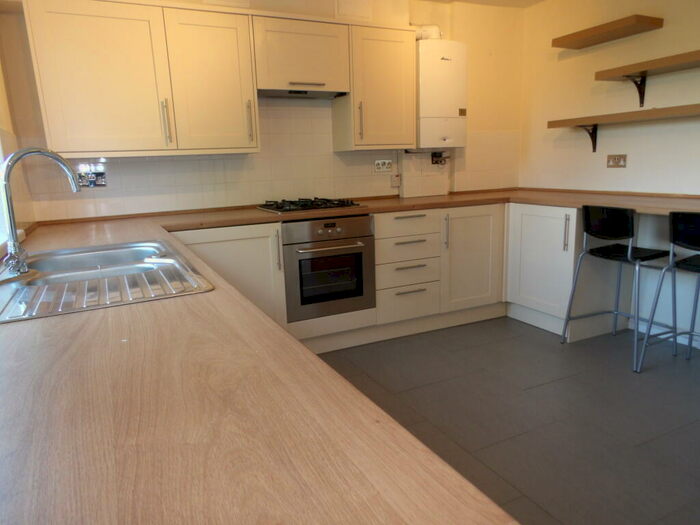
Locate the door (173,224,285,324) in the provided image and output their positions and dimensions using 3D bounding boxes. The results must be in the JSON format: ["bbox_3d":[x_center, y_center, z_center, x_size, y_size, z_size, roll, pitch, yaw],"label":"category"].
[{"bbox_3d":[-0.647,0.165,2.694,0.597,0.728,0.025,-8,13,-25],"label":"door"}]

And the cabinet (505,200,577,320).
[{"bbox_3d":[1.510,-0.052,3.364,0.570,0.720,0.562,-7,13,-24],"label":"cabinet"}]

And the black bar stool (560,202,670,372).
[{"bbox_3d":[1.624,0.103,2.868,0.440,0.878,0.530,-7,13,-23],"label":"black bar stool"}]

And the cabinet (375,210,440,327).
[{"bbox_3d":[0.269,-0.017,3.419,0.500,0.731,0.560,-7,13,-24],"label":"cabinet"}]

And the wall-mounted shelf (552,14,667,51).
[{"bbox_3d":[1.652,-1.486,3.151,0.245,0.048,0.605,-7,13,-24],"label":"wall-mounted shelf"}]

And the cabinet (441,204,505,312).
[{"bbox_3d":[0.744,-0.076,3.662,0.553,0.721,0.570,-7,12,-24],"label":"cabinet"}]

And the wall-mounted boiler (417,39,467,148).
[{"bbox_3d":[0.592,-1.186,3.508,0.395,0.695,0.280,-7,13,-24],"label":"wall-mounted boiler"}]

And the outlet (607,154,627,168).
[{"bbox_3d":[1.813,-0.690,3.305,0.012,0.086,0.144,-7,13,-24],"label":"outlet"}]

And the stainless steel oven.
[{"bbox_3d":[-0.218,-0.011,3.163,0.593,0.598,0.550,-7,13,-24],"label":"stainless steel oven"}]

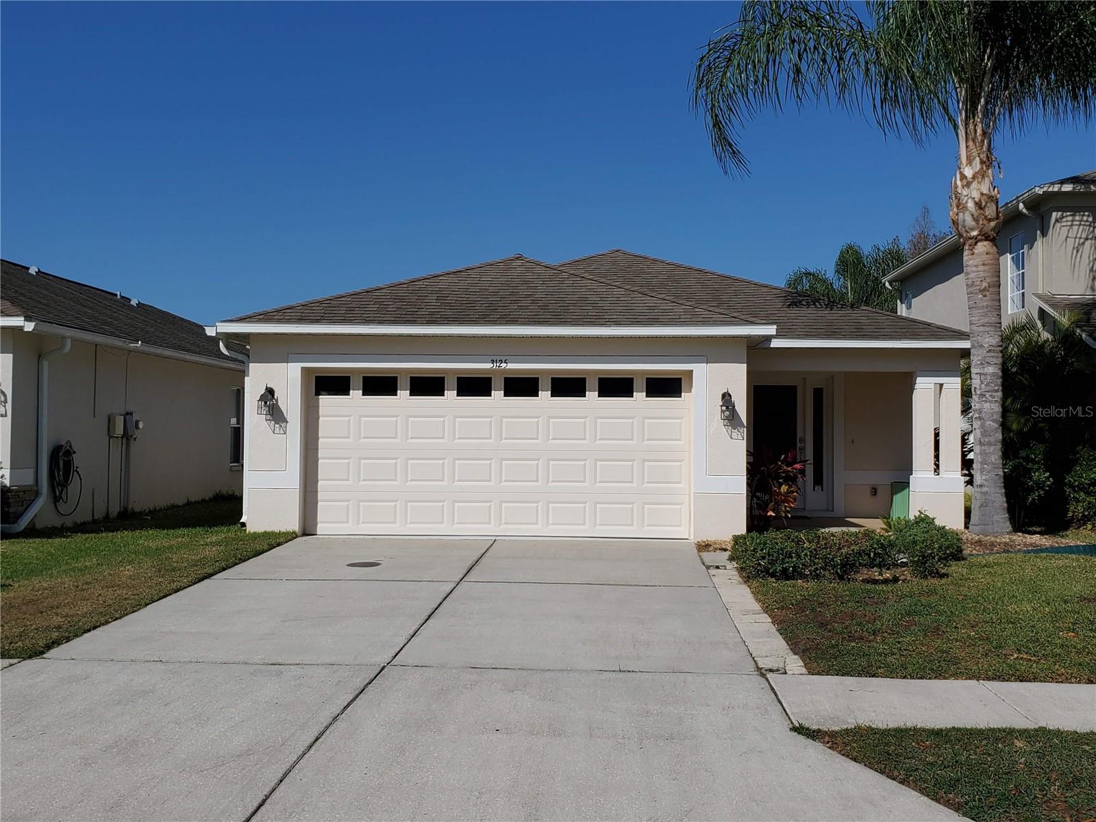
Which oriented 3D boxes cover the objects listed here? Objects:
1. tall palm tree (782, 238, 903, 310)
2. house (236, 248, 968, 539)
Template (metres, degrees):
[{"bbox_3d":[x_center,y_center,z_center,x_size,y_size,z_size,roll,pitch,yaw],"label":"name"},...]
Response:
[{"bbox_3d":[11.012,-1.887,30.081,4.800,8.600,4.800,0,-2,0],"label":"tall palm tree"},{"bbox_3d":[1.211,-0.573,17.875,10.000,4.950,15.800,0,-2,2],"label":"house"}]

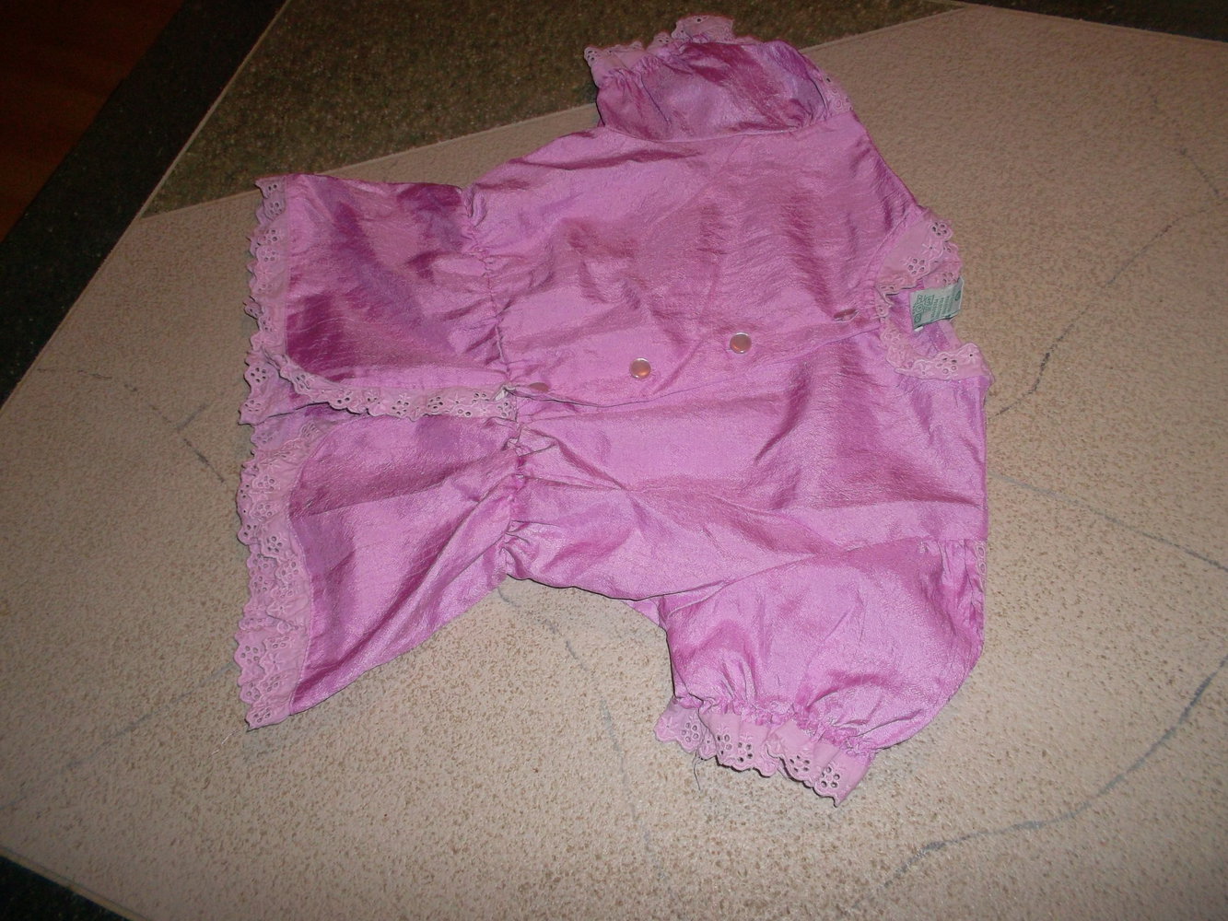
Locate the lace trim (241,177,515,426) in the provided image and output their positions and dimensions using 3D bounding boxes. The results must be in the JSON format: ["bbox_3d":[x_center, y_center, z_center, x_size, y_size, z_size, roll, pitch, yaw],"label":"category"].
[{"bbox_3d":[-0.140,-0.099,0.576,0.155,0.018,0.202,-9,62,2],"label":"lace trim"}]

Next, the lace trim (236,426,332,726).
[{"bbox_3d":[-0.173,0.053,0.505,0.048,0.013,0.166,-5,63,4],"label":"lace trim"}]

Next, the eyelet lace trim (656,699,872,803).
[{"bbox_3d":[0.065,0.125,0.437,0.092,0.018,0.027,16,66,14],"label":"eyelet lace trim"}]

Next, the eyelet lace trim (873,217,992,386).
[{"bbox_3d":[0.164,-0.089,0.530,0.050,0.022,0.110,-5,63,4],"label":"eyelet lace trim"}]

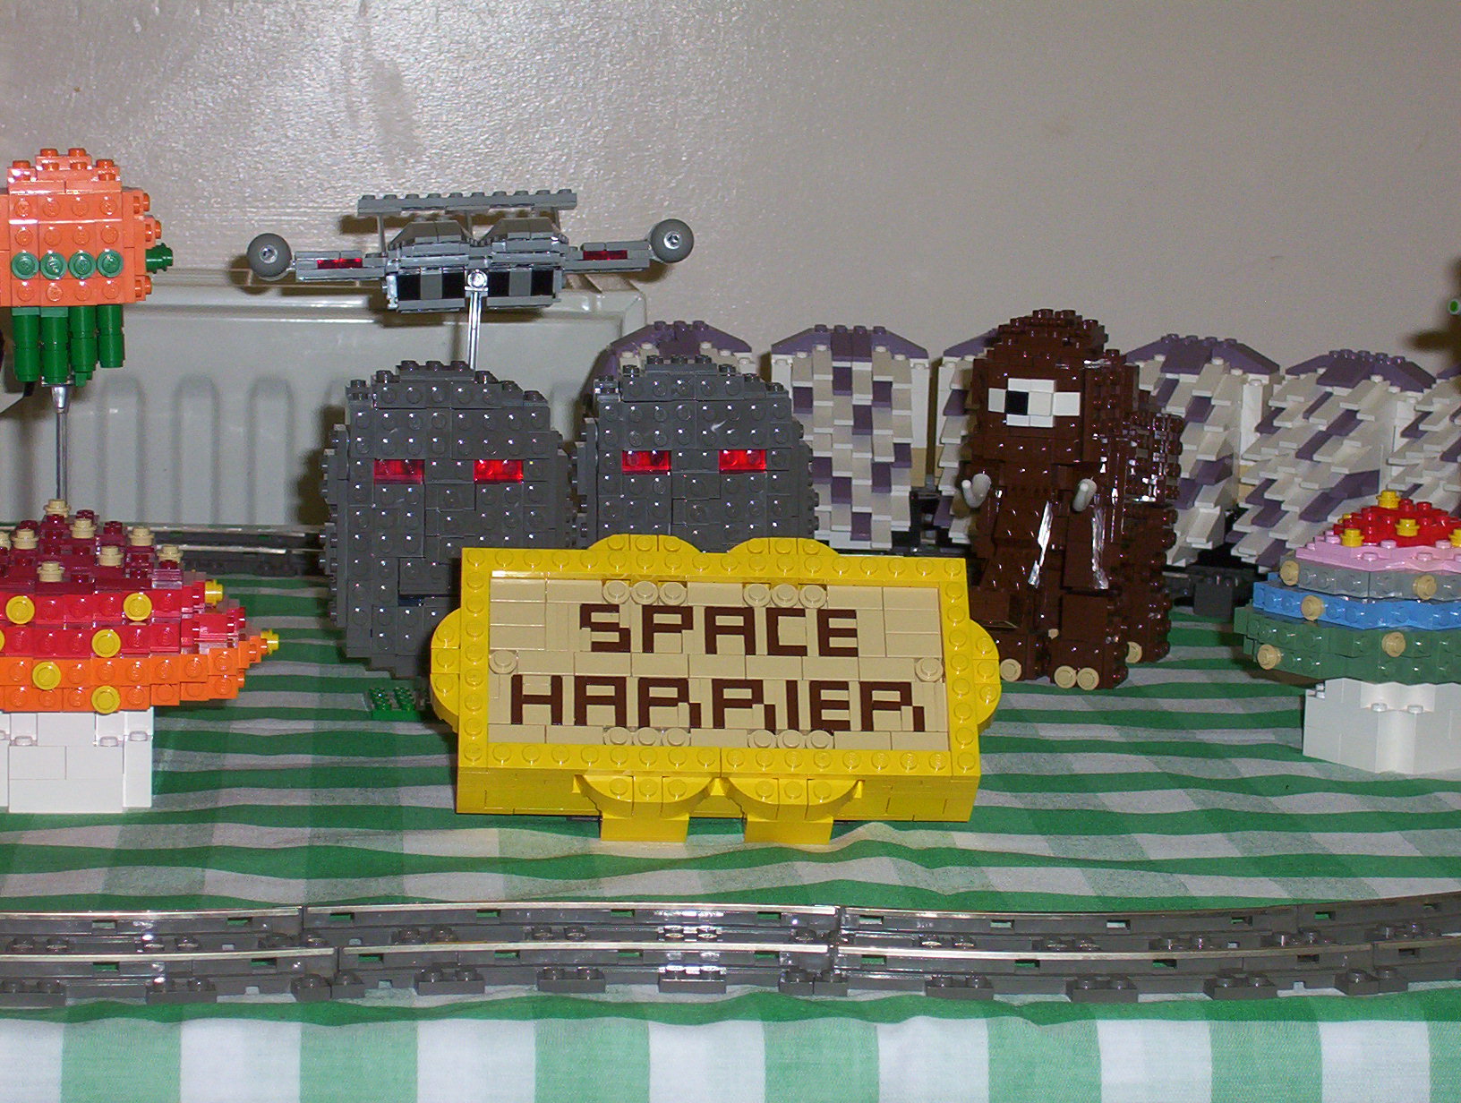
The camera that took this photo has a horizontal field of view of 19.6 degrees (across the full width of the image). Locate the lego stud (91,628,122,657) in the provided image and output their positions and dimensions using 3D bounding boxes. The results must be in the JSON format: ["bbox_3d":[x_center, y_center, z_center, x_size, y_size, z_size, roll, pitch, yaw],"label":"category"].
[{"bbox_3d":[-0.172,0.025,1.164,0.008,0.008,0.005,0,11,-7],"label":"lego stud"}]

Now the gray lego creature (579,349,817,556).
[{"bbox_3d":[-0.013,-0.019,1.435,0.080,0.101,0.074,1,11,-1],"label":"gray lego creature"}]

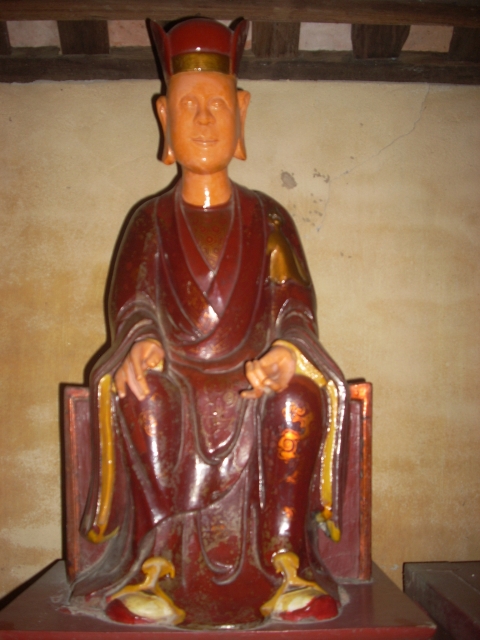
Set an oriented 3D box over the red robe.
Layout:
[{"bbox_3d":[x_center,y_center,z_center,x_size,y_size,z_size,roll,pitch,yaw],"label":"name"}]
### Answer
[{"bbox_3d":[-0.050,0.110,1.575,0.570,0.970,0.530,0,-8,-3],"label":"red robe"}]

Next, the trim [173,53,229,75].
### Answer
[{"bbox_3d":[-0.094,-0.626,1.670,0.142,0.050,0.050,0,4,-3],"label":"trim"}]

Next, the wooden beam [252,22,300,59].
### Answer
[{"bbox_3d":[0.122,-0.932,2.280,0.160,0.115,0.080,0,-8,0],"label":"wooden beam"}]

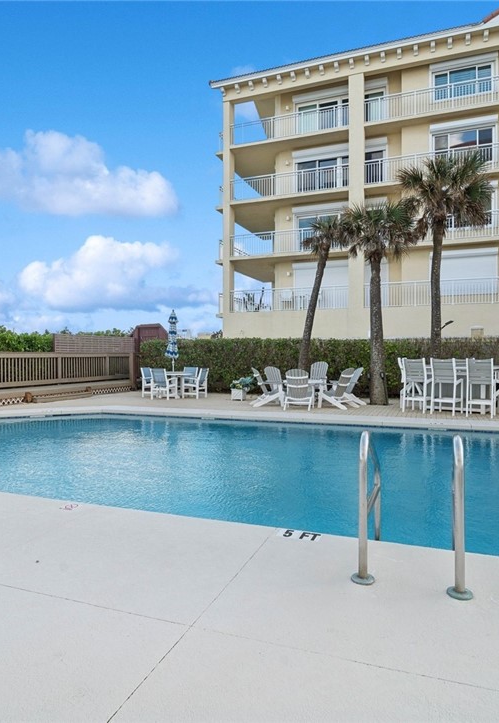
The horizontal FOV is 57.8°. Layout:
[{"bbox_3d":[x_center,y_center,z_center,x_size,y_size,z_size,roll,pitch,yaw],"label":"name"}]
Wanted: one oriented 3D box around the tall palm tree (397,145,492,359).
[{"bbox_3d":[5.607,-2.399,12.830,2.700,7.100,2.600,0,0,0],"label":"tall palm tree"}]

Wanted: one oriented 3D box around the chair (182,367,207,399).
[{"bbox_3d":[-1.629,0.670,13.937,0.640,0.920,0.610,0,0,24],"label":"chair"}]

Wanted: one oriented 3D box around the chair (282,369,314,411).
[{"bbox_3d":[1.200,0.669,11.004,0.760,0.980,0.850,0,0,14],"label":"chair"}]

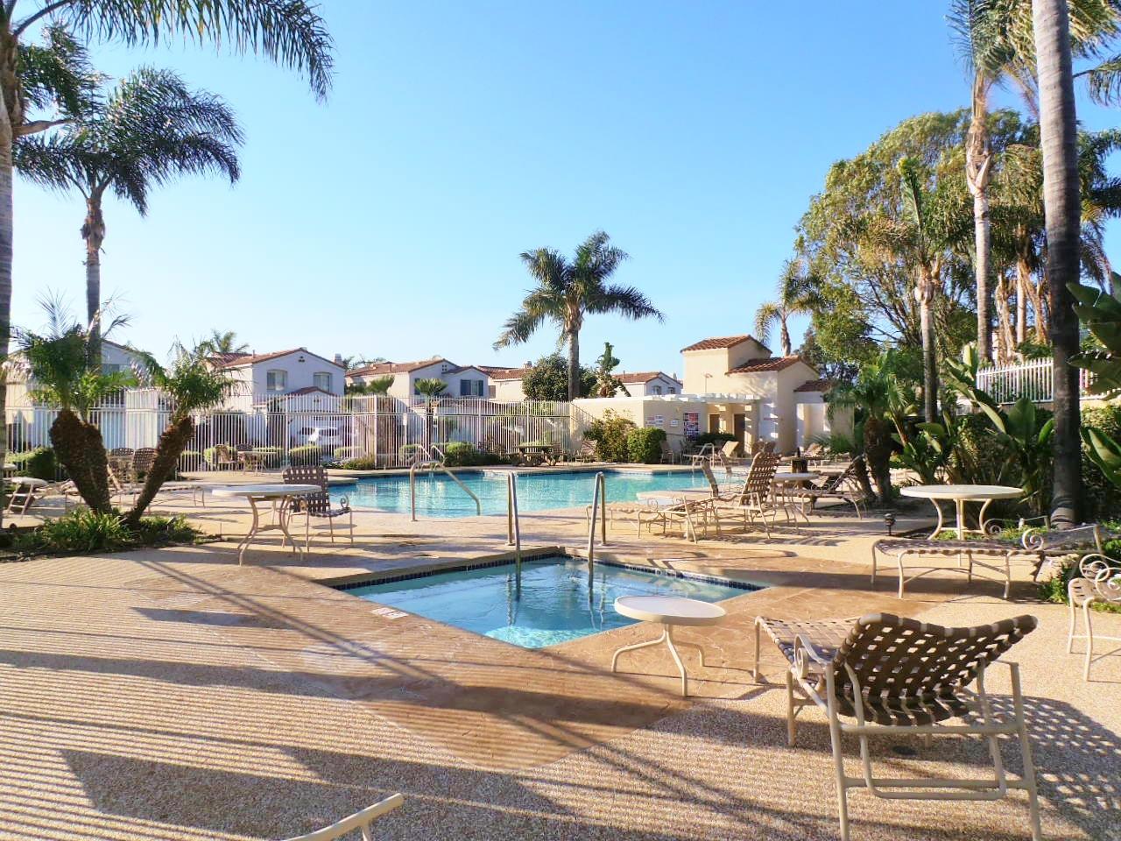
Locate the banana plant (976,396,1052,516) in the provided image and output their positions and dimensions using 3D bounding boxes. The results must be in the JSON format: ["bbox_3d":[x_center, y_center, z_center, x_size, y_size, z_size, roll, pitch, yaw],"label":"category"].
[{"bbox_3d":[6.900,0.590,11.700,1.250,1.850,1.250,0,-1,0],"label":"banana plant"}]

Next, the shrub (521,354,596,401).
[{"bbox_3d":[-0.100,-0.665,38.000,3.700,5.100,3.500,0,-1,0],"label":"shrub"}]

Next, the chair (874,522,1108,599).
[{"bbox_3d":[3.596,1.113,6.414,1.860,0.600,0.670,0,-1,1],"label":"chair"}]

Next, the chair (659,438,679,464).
[{"bbox_3d":[4.080,1.274,29.400,0.720,0.980,0.650,-1,-1,37],"label":"chair"}]

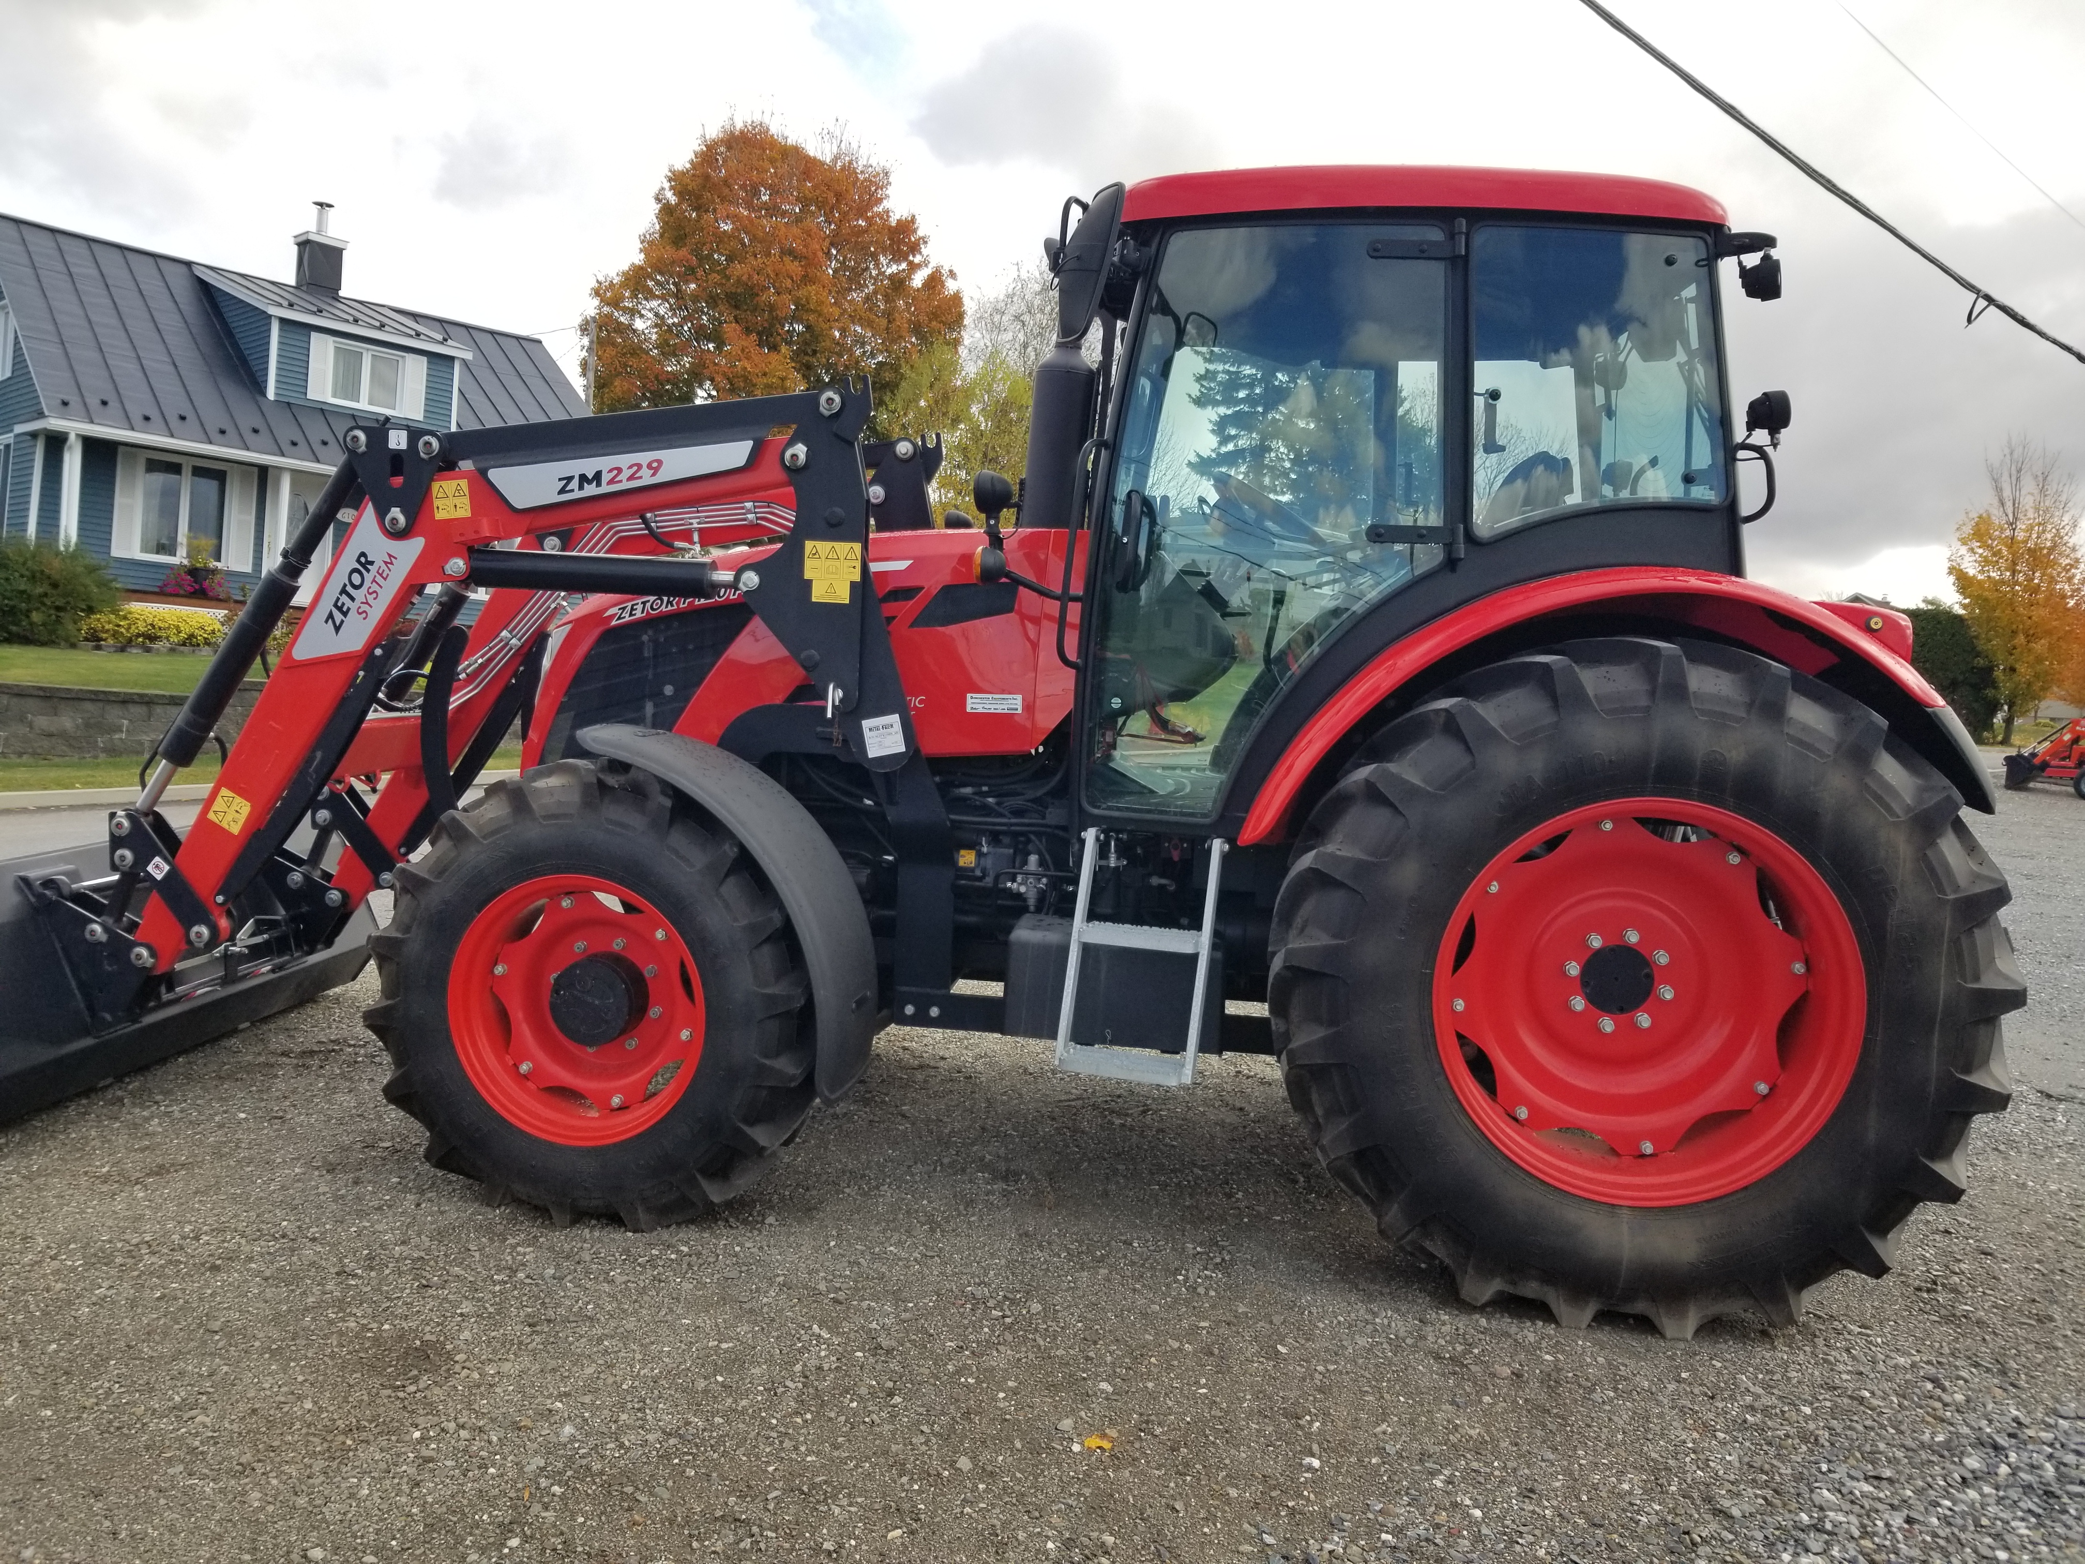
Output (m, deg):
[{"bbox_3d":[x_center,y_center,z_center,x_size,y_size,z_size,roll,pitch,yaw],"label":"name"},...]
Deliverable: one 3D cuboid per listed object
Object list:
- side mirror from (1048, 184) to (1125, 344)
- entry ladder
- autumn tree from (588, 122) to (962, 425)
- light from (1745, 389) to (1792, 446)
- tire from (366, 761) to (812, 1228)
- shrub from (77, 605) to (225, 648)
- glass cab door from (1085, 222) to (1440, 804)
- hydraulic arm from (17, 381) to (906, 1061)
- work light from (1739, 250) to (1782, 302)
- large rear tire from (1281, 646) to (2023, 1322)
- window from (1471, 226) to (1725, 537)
[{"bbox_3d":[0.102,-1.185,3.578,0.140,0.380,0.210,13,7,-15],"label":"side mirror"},{"bbox_3d":[0.226,0.425,3.772,0.380,0.610,0.200,4,5,9],"label":"entry ladder"},{"bbox_3d":[-7.150,-9.958,42.276,10.000,15.430,10.000,5,4,0],"label":"autumn tree"},{"bbox_3d":[1.679,-0.842,3.620,0.110,0.125,0.110,4,5,9],"label":"light"},{"bbox_3d":[-1.086,0.527,3.860,1.180,1.170,0.340,4,5,9],"label":"tire"},{"bbox_3d":[-14.084,-2.463,24.800,2.100,0.700,1.100,1,5,-45],"label":"shrub"},{"bbox_3d":[0.529,-0.614,3.706,0.800,1.440,0.130,4,5,9],"label":"glass cab door"},{"bbox_3d":[-1.670,-0.119,4.526,2.680,2.050,0.360,4,5,9],"label":"hydraulic arm"},{"bbox_3d":[1.658,-1.171,3.618,0.100,0.115,0.105,4,5,9],"label":"work light"},{"bbox_3d":[1.345,0.464,3.610,1.600,1.590,0.450,4,5,9],"label":"large rear tire"},{"bbox_3d":[1.272,-0.915,3.587,0.600,0.730,0.090,4,5,9],"label":"window"}]

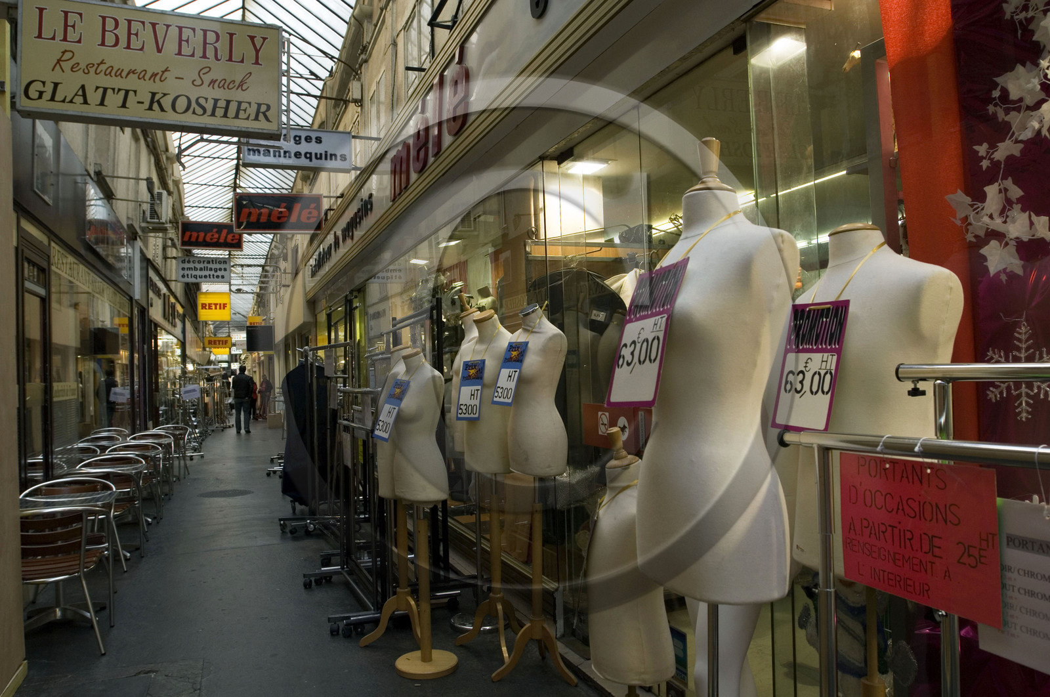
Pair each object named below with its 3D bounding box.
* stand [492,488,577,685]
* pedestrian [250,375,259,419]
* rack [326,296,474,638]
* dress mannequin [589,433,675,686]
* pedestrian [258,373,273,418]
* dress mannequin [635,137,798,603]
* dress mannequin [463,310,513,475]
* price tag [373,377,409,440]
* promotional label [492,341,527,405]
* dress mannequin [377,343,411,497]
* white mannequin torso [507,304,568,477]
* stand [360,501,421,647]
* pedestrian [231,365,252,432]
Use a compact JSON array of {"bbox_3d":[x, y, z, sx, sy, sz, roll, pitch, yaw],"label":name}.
[{"bbox_3d":[0.050,1.098,3.381,0.392,0.785,0.294,-2,-1,9],"label":"stand"},{"bbox_3d":[-9.648,1.685,25.800,0.350,1.670,0.480,-3,-2,37],"label":"pedestrian"},{"bbox_3d":[-0.846,0.660,4.495,0.750,1.800,0.950,-1,-2,-23],"label":"rack"},{"bbox_3d":[0.280,0.541,1.950,0.230,0.655,0.260,-1,-2,-7],"label":"dress mannequin"},{"bbox_3d":[-9.498,1.768,26.600,0.500,1.618,0.350,-3,-2,35],"label":"pedestrian"},{"bbox_3d":[0.397,0.034,1.535,0.270,0.955,0.380,-1,-2,-30],"label":"dress mannequin"},{"bbox_3d":[-0.152,0.219,3.697,0.380,0.819,0.250,-3,-2,40],"label":"dress mannequin"},{"bbox_3d":[-0.622,0.286,3.400,0.010,0.290,0.135,26,-13,-37],"label":"price tag"},{"bbox_3d":[-0.068,0.120,3.460,0.012,0.320,0.158,25,-17,-36],"label":"promotional label"},{"bbox_3d":[-0.661,0.391,3.901,0.250,0.823,0.370,0,-2,-37],"label":"dress mannequin"},{"bbox_3d":[0.054,0.189,3.330,0.250,0.778,0.380,-1,-2,-32],"label":"white mannequin torso"},{"bbox_3d":[-0.673,1.207,3.961,0.400,0.753,0.370,-2,-2,15],"label":"stand"},{"bbox_3d":[-7.221,1.290,18.530,0.540,1.715,0.360,-1,-2,-22],"label":"pedestrian"}]

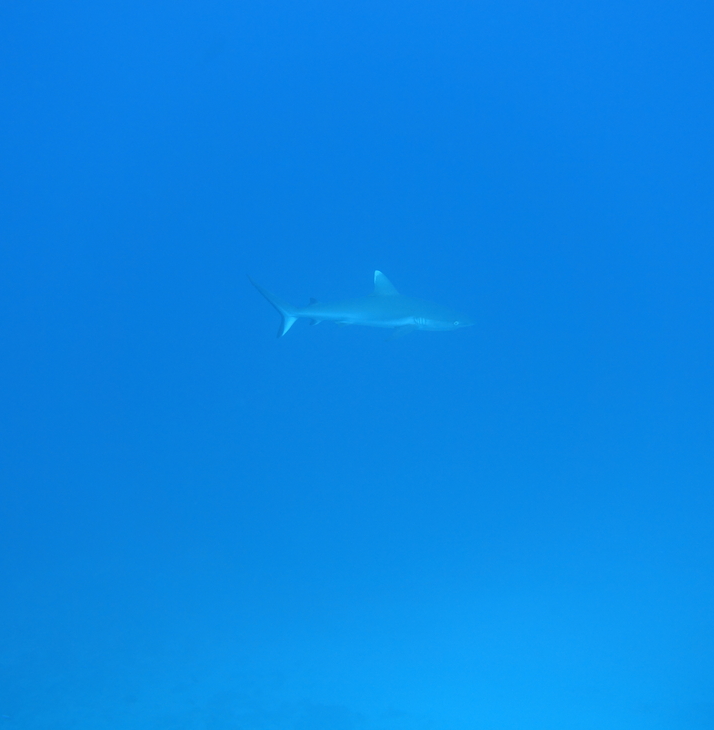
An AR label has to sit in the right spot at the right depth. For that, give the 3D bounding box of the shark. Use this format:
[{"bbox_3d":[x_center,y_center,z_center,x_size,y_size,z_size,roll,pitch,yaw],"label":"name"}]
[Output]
[{"bbox_3d":[0.036,-0.394,9.900,1.460,0.430,0.520,2,5,4],"label":"shark"}]

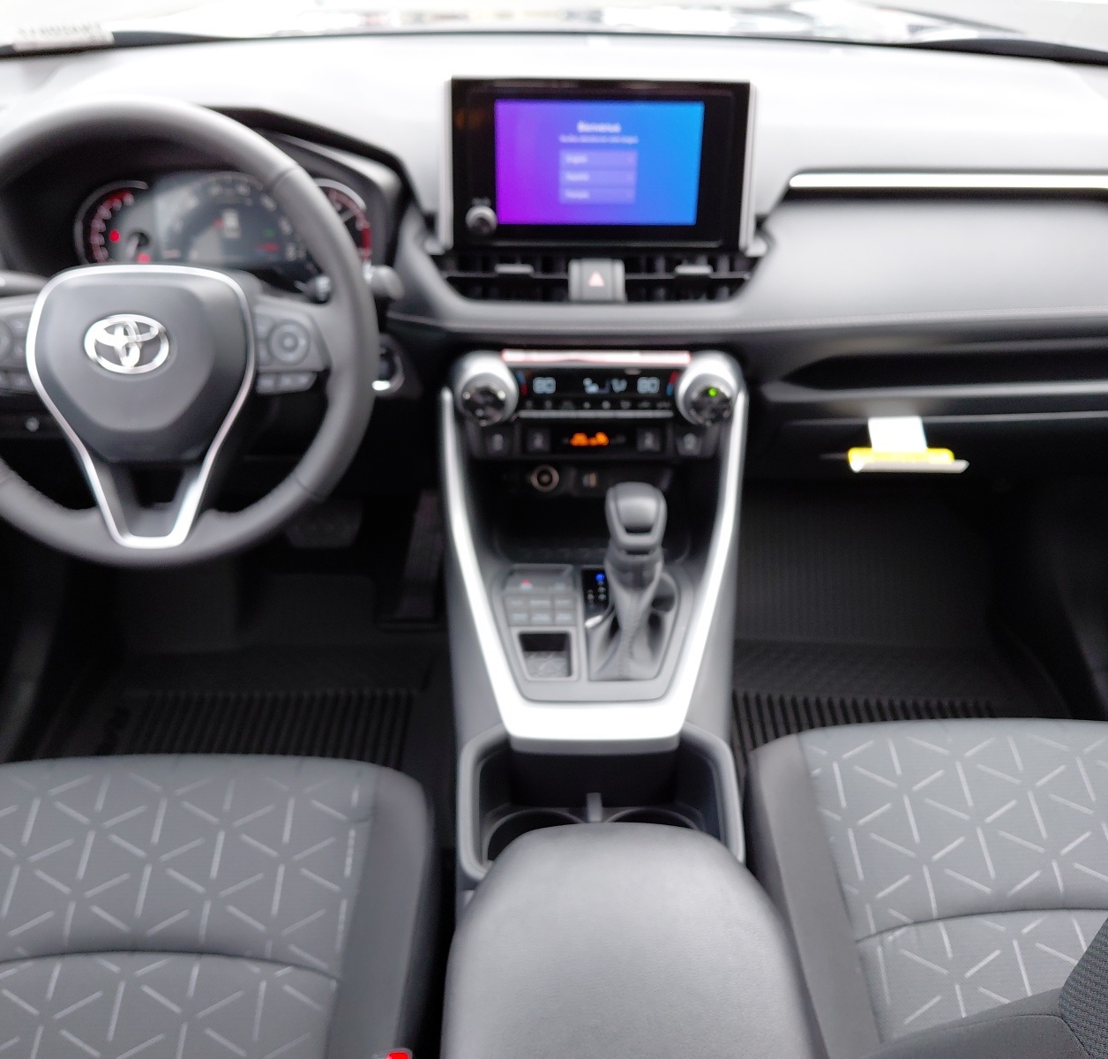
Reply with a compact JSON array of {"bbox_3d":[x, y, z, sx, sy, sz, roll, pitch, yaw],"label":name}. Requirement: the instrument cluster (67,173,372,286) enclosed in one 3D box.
[{"bbox_3d":[-0.323,-0.296,1.005,0.288,0.115,0.045,-1,19,-3],"label":"instrument cluster"}]

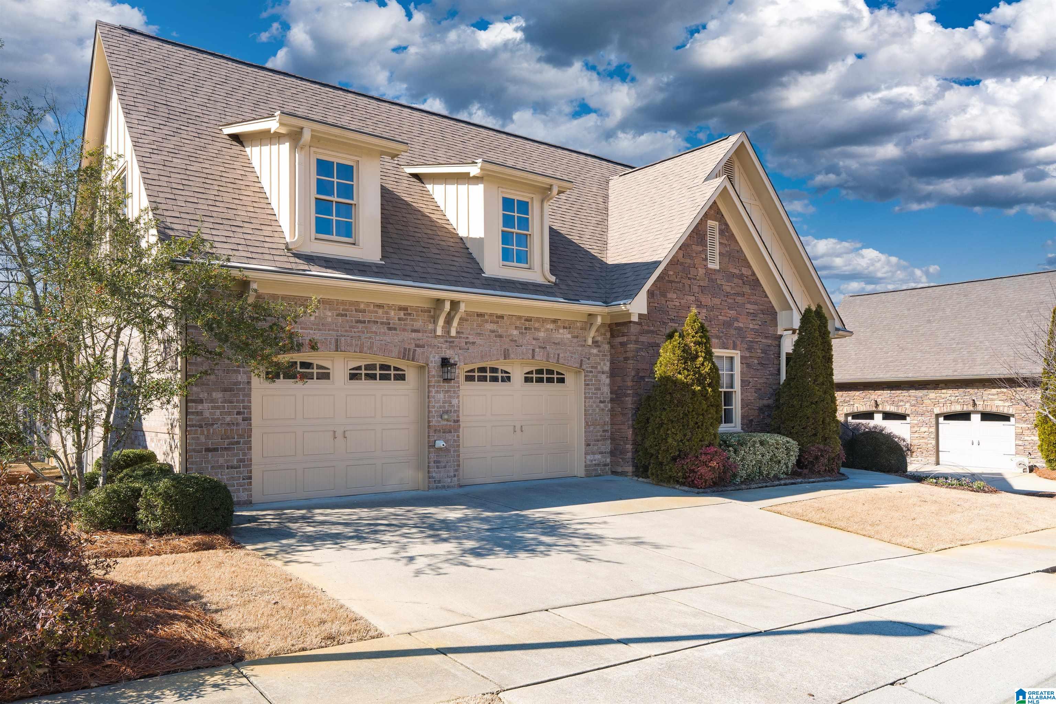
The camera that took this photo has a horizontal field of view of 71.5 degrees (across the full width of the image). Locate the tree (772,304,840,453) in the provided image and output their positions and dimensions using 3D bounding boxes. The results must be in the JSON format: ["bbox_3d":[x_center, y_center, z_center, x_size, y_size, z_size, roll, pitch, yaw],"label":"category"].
[{"bbox_3d":[5.658,0.721,14.900,1.300,3.330,1.300,2,-4,-37],"label":"tree"}]

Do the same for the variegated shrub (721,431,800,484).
[{"bbox_3d":[4.090,1.895,13.100,1.500,0.780,0.950,2,-4,-37],"label":"variegated shrub"}]

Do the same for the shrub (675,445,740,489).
[{"bbox_3d":[2.924,1.872,11.950,0.980,0.670,0.900,0,-3,0],"label":"shrub"}]

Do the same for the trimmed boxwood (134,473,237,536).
[{"bbox_3d":[-3.810,1.650,8.150,0.980,0.600,0.960,2,-4,-37],"label":"trimmed boxwood"}]

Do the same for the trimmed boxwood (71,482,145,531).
[{"bbox_3d":[-4.787,1.722,8.400,0.840,0.510,0.840,2,-4,-37],"label":"trimmed boxwood"}]

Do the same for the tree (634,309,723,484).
[{"bbox_3d":[2.573,0.766,12.600,1.400,2.970,1.400,0,-3,0],"label":"tree"}]

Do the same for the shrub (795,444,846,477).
[{"bbox_3d":[5.616,2.057,14.100,0.920,0.570,0.850,2,-4,-37],"label":"shrub"}]

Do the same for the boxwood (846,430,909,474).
[{"bbox_3d":[7.321,2.070,15.400,1.250,0.820,1.250,2,-4,-37],"label":"boxwood"}]

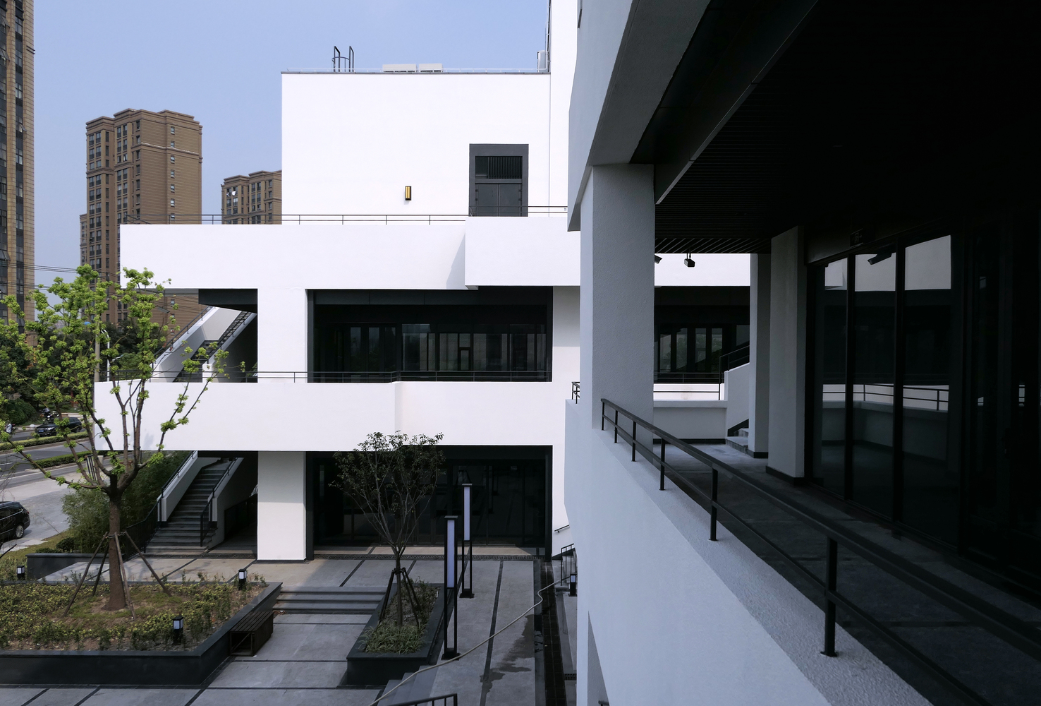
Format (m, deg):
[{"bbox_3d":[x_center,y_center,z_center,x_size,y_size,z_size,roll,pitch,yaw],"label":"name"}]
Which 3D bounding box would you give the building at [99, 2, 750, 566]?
[{"bbox_3d":[-2.300,-2.900,31.300,23.500,20.300,14.000,0,0,1],"label":"building"}]

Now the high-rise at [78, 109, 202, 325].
[{"bbox_3d":[-79.600,-20.500,155.300,21.000,58.000,16.000,0,0,37],"label":"high-rise"}]

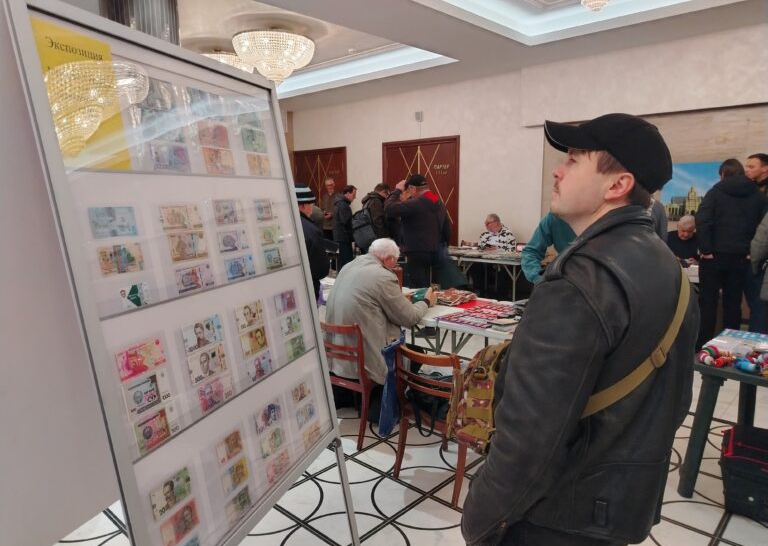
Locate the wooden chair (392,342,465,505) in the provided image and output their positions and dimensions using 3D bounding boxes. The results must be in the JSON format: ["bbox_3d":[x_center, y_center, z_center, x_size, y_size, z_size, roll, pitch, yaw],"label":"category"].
[{"bbox_3d":[0.361,0.749,2.929,0.430,0.790,0.490,7,12,42],"label":"wooden chair"}]

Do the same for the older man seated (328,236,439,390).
[{"bbox_3d":[0.004,0.402,3.658,0.600,1.270,0.800,7,12,42],"label":"older man seated"}]

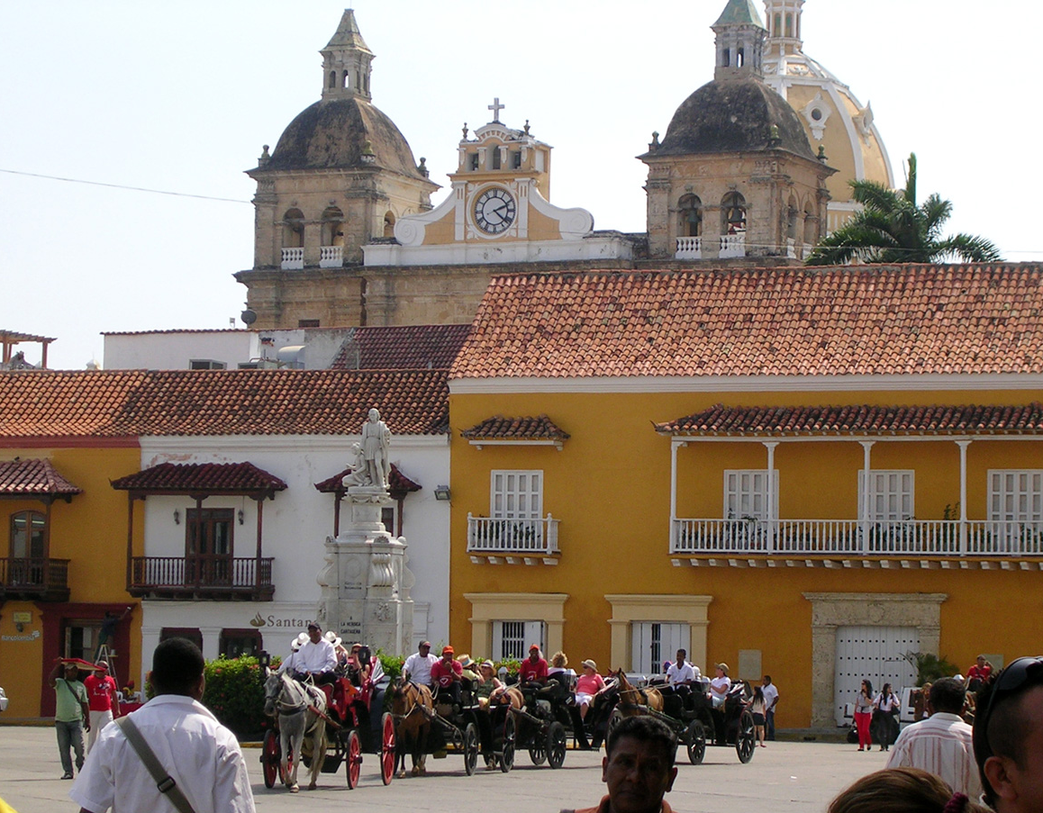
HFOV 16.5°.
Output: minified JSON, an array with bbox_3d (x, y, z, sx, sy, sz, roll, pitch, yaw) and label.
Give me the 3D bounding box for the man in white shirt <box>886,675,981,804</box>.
[{"bbox_3d":[1.937,2.067,16.500,0.540,1.640,0.340,1,-4,0],"label":"man in white shirt"}]

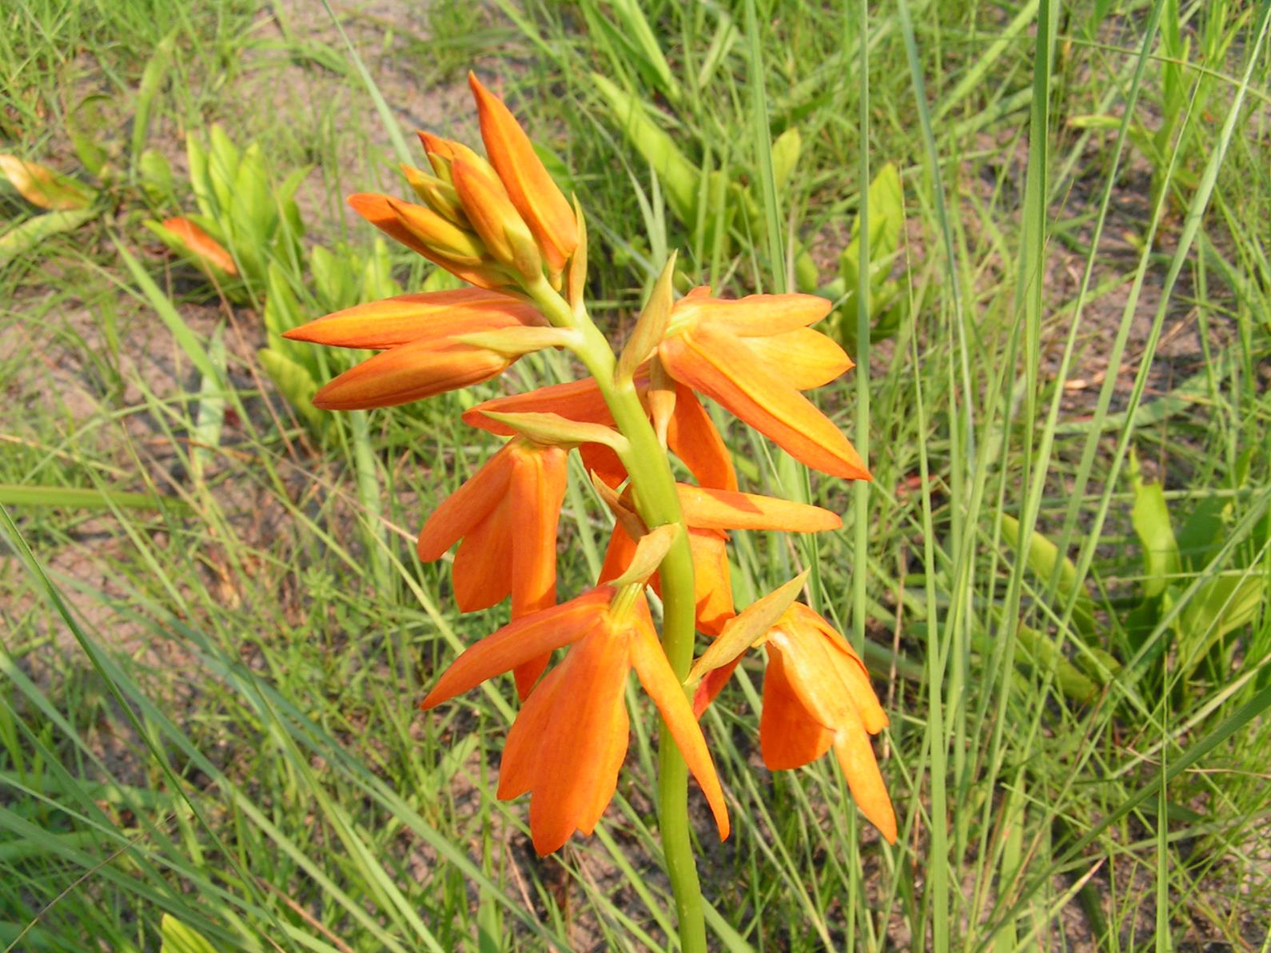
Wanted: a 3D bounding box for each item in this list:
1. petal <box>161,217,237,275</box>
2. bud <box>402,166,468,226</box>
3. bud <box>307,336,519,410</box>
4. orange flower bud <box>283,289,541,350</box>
[{"bbox_3d":[-0.243,-0.129,0.800,0.058,0.007,0.013,34,53,20],"label":"petal"},{"bbox_3d":[-0.047,-0.067,0.341,0.007,0.021,0.007,-49,20,0],"label":"bud"},{"bbox_3d":[-0.053,-0.024,0.340,0.048,0.012,0.011,-15,0,-11],"label":"bud"},{"bbox_3d":[-0.053,-0.037,0.344,0.061,0.012,0.011,-6,0,-8],"label":"orange flower bud"}]

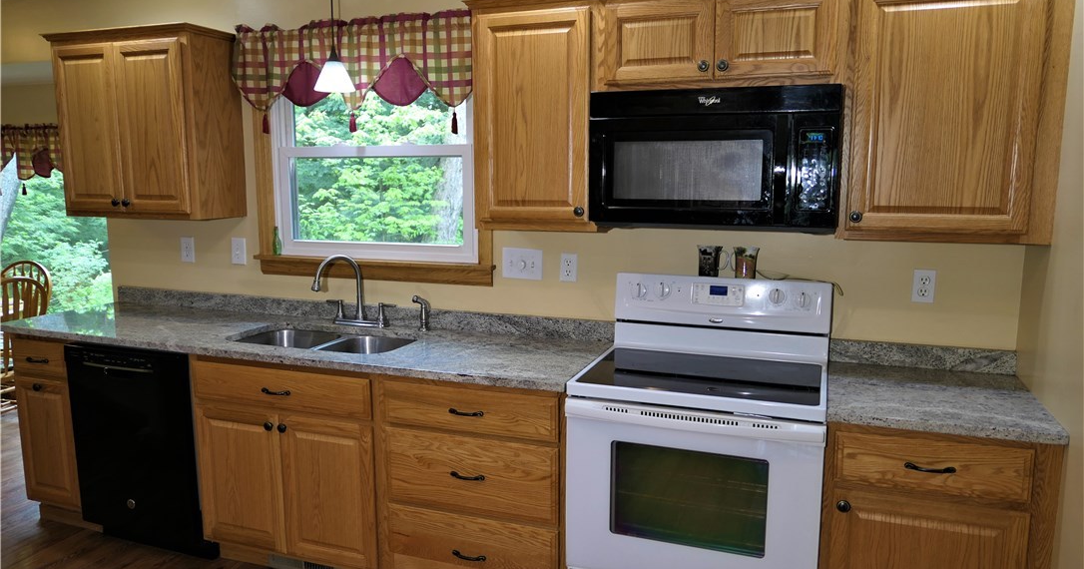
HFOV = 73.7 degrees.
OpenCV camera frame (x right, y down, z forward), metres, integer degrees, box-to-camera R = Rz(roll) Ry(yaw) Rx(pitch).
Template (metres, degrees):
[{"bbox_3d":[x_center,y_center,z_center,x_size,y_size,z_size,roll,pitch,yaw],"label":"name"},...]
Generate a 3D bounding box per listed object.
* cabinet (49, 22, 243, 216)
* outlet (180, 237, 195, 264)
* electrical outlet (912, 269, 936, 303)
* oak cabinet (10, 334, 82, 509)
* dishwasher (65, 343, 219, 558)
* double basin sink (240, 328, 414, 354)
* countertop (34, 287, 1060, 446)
[{"bbox_3d":[-1.808,-0.715,3.291,0.823,0.809,0.323,3,9,19],"label":"cabinet"},{"bbox_3d":[-1.682,-0.162,3.419,0.076,0.116,0.009,3,9,18],"label":"outlet"},{"bbox_3d":[1.302,0.008,2.459,0.071,0.115,0.008,3,9,19],"label":"electrical outlet"},{"bbox_3d":[-2.065,0.585,3.419,0.321,0.832,0.606,3,9,19],"label":"oak cabinet"},{"bbox_3d":[-1.509,0.645,3.126,0.610,0.875,0.615,3,9,18],"label":"dishwasher"},{"bbox_3d":[-0.852,0.315,2.880,0.715,0.190,0.370,3,9,18],"label":"double basin sink"},{"bbox_3d":[-0.385,0.208,2.754,3.887,0.122,0.631,3,9,19],"label":"countertop"}]

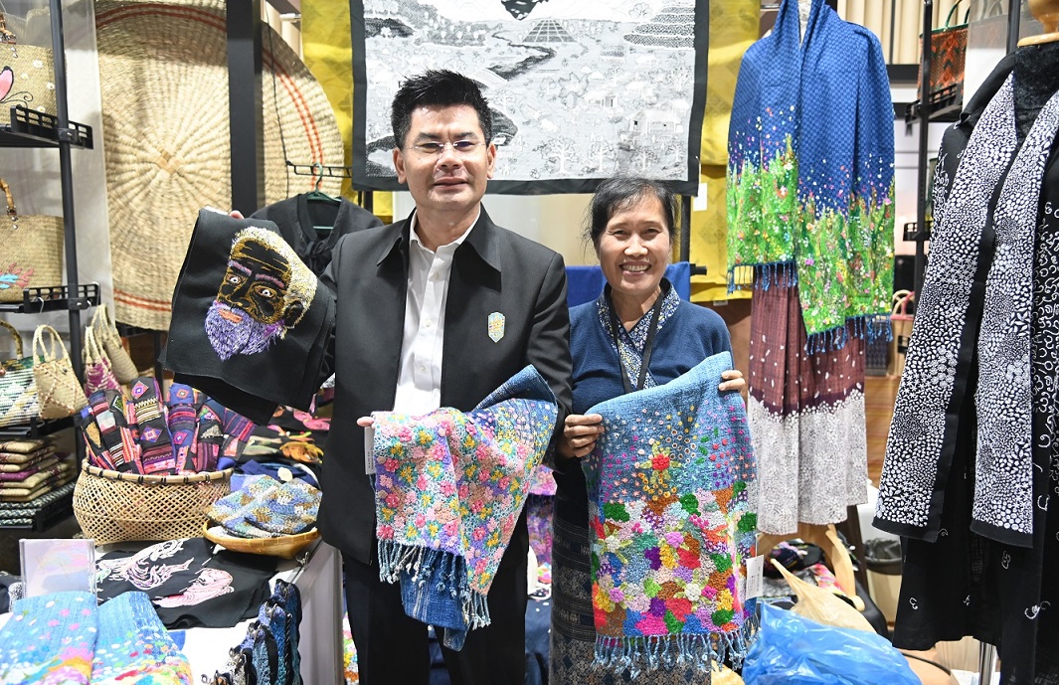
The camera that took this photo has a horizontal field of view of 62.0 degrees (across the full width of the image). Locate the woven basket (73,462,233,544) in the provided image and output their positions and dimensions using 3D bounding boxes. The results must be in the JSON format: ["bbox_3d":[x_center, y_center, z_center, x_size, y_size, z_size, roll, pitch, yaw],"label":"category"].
[{"bbox_3d":[-0.880,0.357,2.090,0.360,0.160,0.350,-2,6,-14],"label":"woven basket"}]

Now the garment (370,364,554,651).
[{"bbox_3d":[-0.112,0.282,1.505,0.310,0.485,0.180,0,6,-4],"label":"garment"}]

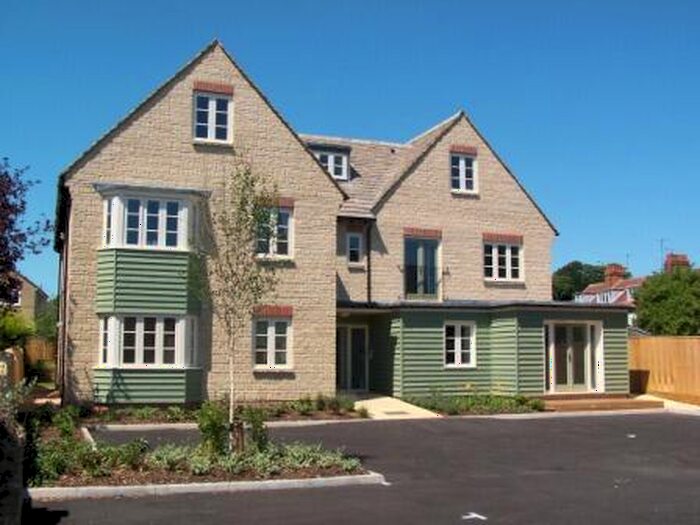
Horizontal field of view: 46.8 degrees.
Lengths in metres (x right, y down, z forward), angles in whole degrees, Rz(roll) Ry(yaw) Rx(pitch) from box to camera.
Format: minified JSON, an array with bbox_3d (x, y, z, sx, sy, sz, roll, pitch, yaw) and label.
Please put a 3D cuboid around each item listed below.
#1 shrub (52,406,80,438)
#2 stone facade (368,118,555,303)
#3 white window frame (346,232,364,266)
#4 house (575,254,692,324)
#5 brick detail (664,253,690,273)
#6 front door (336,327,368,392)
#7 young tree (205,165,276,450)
[{"bbox_3d":[-4.945,2.771,14.110,0.462,0.512,0.462,2,-6,-19],"label":"shrub"},{"bbox_3d":[3.915,-1.888,28.204,7.087,6.590,0.600,2,-6,-20],"label":"stone facade"},{"bbox_3d":[0.181,-0.418,26.596,0.636,1.113,0.120,2,-6,-20],"label":"white window frame"},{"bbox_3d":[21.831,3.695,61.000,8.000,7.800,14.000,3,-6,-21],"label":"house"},{"bbox_3d":[22.673,0.138,56.000,1.750,1.700,1.100,1,-6,-11],"label":"brick detail"},{"bbox_3d":[0.048,3.011,25.080,1.133,2.033,0.120,2,-6,-20],"label":"front door"},{"bbox_3d":[-1.680,0.670,12.543,1.138,4.406,1.138,1,-6,-8],"label":"young tree"}]

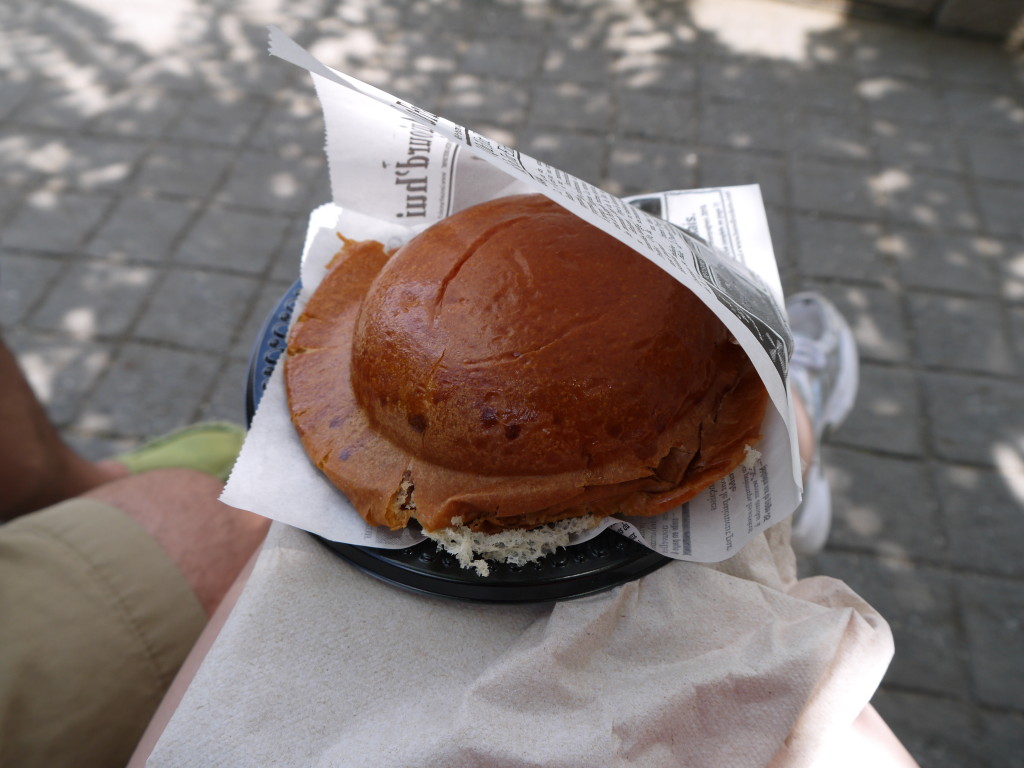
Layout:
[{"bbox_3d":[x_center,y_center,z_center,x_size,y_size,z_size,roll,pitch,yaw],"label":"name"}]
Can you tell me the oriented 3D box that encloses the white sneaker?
[{"bbox_3d":[0.279,0.019,0.798,0.100,0.108,0.265,0,65,18],"label":"white sneaker"}]

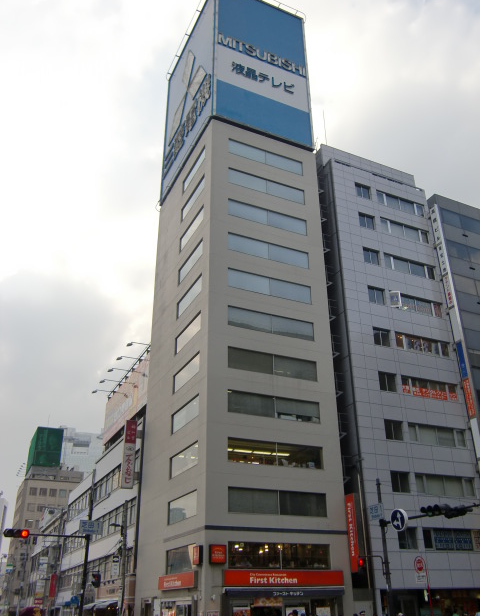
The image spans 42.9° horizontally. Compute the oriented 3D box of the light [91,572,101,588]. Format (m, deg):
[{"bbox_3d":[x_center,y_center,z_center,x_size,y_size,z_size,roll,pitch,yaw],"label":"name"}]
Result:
[{"bbox_3d":[-6.953,13.191,29.500,0.340,0.680,0.380,12,-30,-22],"label":"light"}]

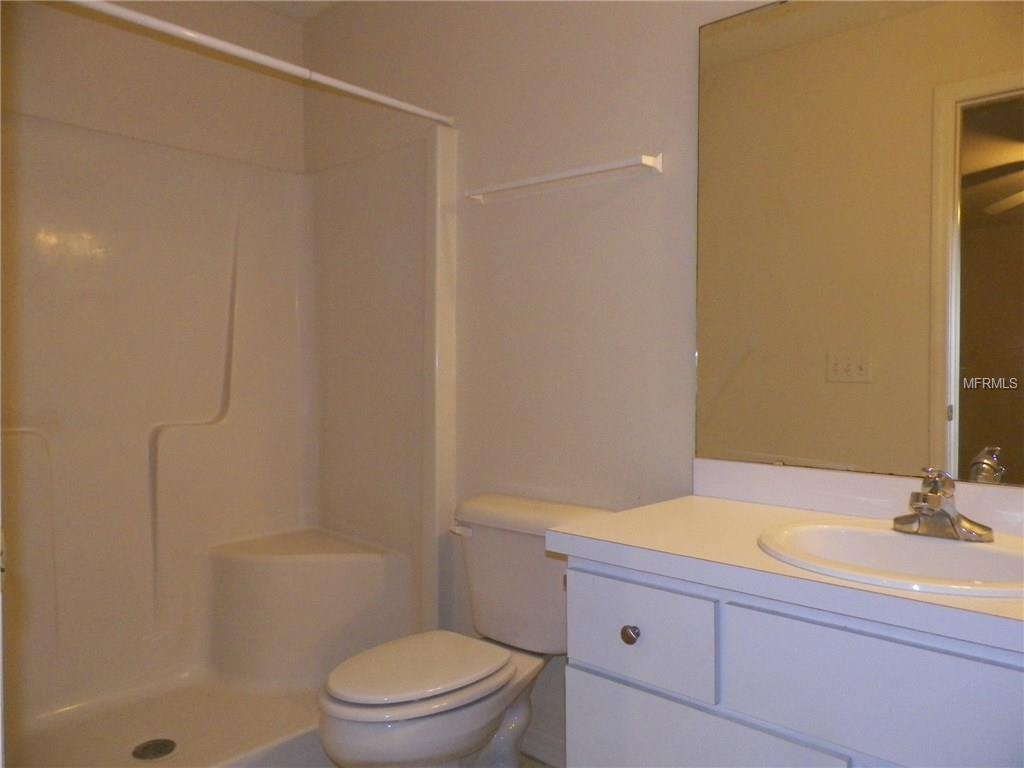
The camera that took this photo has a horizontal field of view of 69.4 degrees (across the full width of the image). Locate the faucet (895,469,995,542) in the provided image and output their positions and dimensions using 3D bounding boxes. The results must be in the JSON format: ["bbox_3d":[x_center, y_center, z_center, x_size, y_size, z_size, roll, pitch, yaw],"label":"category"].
[{"bbox_3d":[0.737,0.204,1.280,0.157,0.128,0.170,1,1,42],"label":"faucet"}]

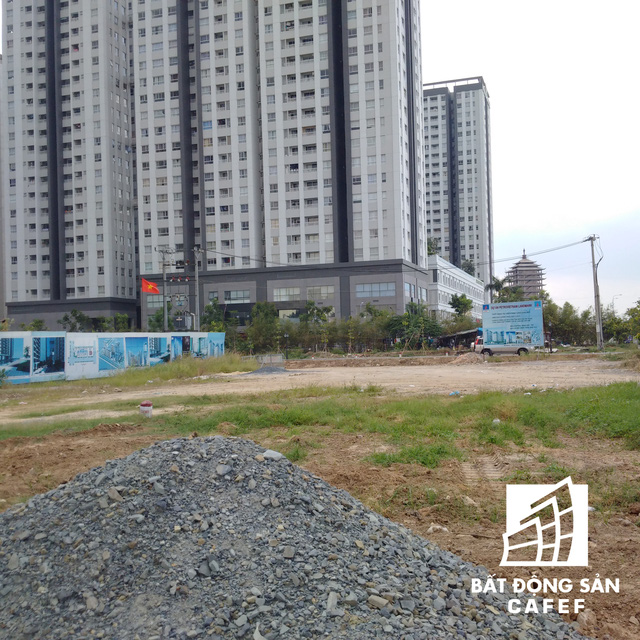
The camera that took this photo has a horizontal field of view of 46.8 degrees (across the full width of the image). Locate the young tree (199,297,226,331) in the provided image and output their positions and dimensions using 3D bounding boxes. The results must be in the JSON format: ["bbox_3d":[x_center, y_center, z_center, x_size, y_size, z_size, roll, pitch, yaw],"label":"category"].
[{"bbox_3d":[-10.723,0.748,74.985,2.637,5.859,2.637,-2,0,0],"label":"young tree"}]

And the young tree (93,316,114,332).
[{"bbox_3d":[-23.362,1.831,79.989,2.380,4.422,2.380,-2,0,0],"label":"young tree"}]

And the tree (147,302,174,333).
[{"bbox_3d":[-16.428,1.009,76.985,2.707,5.664,2.707,-2,0,0],"label":"tree"}]

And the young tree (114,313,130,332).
[{"bbox_3d":[-21.302,1.587,79.988,1.731,4.799,1.731,-2,0,0],"label":"young tree"}]

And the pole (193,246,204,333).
[{"bbox_3d":[-10.542,-1.321,64.973,1.000,10.282,0.500,-2,0,0],"label":"pole"}]

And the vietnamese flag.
[{"bbox_3d":[-13.982,-2.763,61.000,1.600,1.320,0.400,-1,0,-9],"label":"vietnamese flag"}]

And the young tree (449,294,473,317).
[{"bbox_3d":[17.563,-0.114,91.984,2.986,6.243,2.986,-2,0,0],"label":"young tree"}]

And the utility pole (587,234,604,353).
[{"bbox_3d":[24.905,-2.384,65.973,1.200,10.318,0.600,-2,0,0],"label":"utility pole"}]

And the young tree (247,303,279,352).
[{"bbox_3d":[-5.684,0.843,73.987,3.202,5.189,3.202,-2,0,0],"label":"young tree"}]

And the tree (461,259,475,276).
[{"bbox_3d":[39.026,-13.844,195.000,3.692,4.878,3.692,-2,0,0],"label":"tree"}]

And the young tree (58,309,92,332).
[{"bbox_3d":[-26.378,1.439,79.986,3.678,5.368,3.678,-2,0,0],"label":"young tree"}]

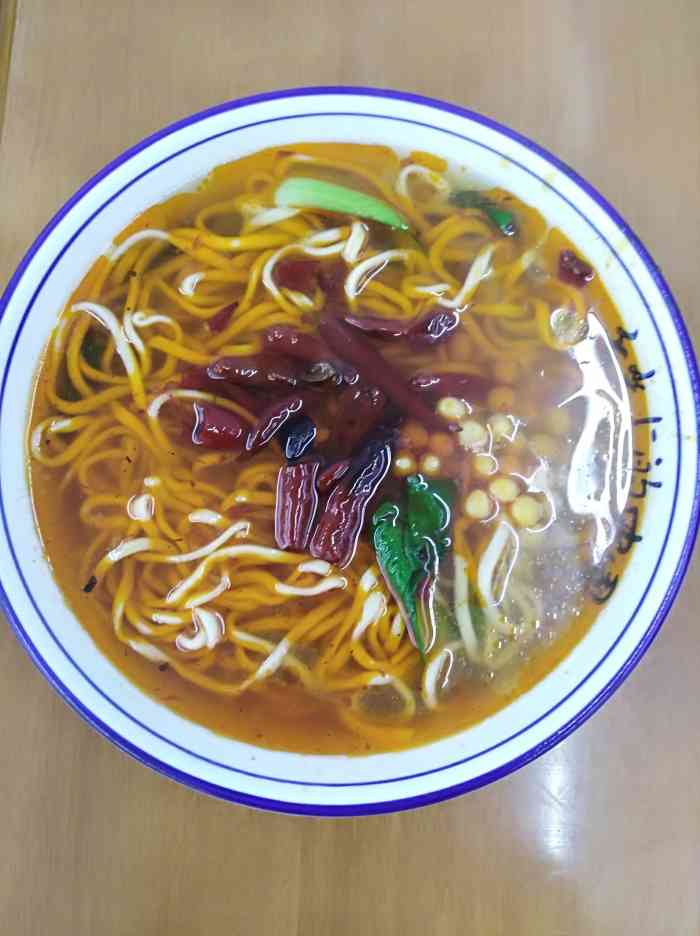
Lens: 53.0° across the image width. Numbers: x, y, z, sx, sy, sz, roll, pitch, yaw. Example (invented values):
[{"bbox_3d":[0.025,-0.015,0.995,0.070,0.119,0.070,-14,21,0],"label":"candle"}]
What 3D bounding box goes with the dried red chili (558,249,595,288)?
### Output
[{"bbox_3d":[0.076,-0.068,0.242,0.015,0.009,0.010,44,85,6],"label":"dried red chili"}]

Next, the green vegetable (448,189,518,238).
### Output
[{"bbox_3d":[0.048,-0.091,0.247,0.028,0.007,0.012,35,84,5],"label":"green vegetable"}]

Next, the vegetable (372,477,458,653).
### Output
[{"bbox_3d":[0.021,0.032,0.230,0.027,0.010,0.057,0,82,1],"label":"vegetable"}]

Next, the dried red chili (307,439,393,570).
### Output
[{"bbox_3d":[0.002,0.010,0.233,0.015,0.011,0.045,26,84,4],"label":"dried red chili"}]

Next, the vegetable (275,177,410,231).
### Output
[{"bbox_3d":[-0.002,-0.095,0.249,0.050,0.009,0.014,11,83,2],"label":"vegetable"}]

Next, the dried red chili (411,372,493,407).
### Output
[{"bbox_3d":[0.035,-0.028,0.240,0.028,0.010,0.010,5,82,2],"label":"dried red chili"}]

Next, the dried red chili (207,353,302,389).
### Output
[{"bbox_3d":[-0.032,-0.034,0.240,0.033,0.011,0.011,8,83,2],"label":"dried red chili"}]

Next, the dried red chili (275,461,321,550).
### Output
[{"bbox_3d":[-0.018,0.012,0.233,0.013,0.010,0.029,4,82,2],"label":"dried red chili"}]

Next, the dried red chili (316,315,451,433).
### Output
[{"bbox_3d":[0.011,-0.033,0.242,0.057,0.012,0.010,42,85,6],"label":"dried red chili"}]

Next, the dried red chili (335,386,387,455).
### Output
[{"bbox_3d":[0.002,-0.017,0.237,0.015,0.011,0.025,24,83,4],"label":"dried red chili"}]

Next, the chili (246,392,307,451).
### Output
[{"bbox_3d":[-0.026,-0.016,0.237,0.009,0.010,0.026,43,85,6],"label":"chili"}]

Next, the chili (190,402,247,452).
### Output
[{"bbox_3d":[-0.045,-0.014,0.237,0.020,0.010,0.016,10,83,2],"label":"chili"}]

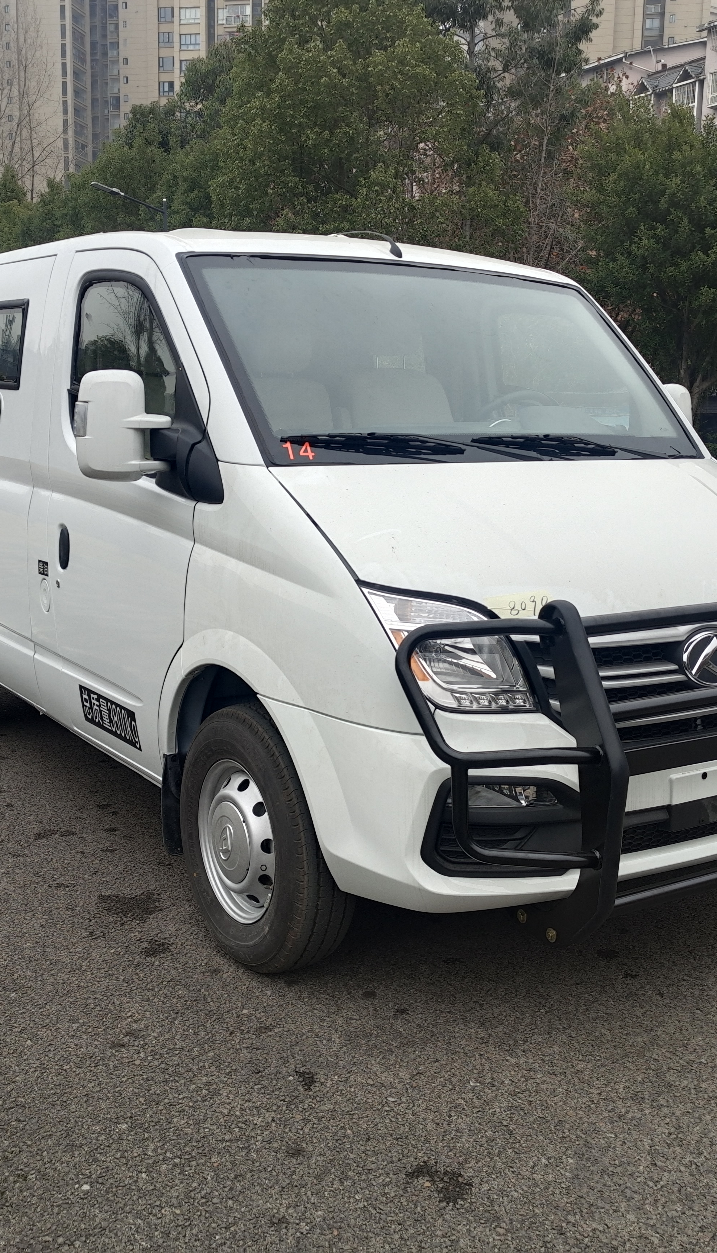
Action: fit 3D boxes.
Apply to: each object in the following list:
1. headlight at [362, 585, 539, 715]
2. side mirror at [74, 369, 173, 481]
[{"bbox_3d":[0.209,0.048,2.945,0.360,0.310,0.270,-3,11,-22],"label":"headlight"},{"bbox_3d":[-0.639,-0.545,3.428,0.260,0.310,0.180,-6,12,-33],"label":"side mirror"}]

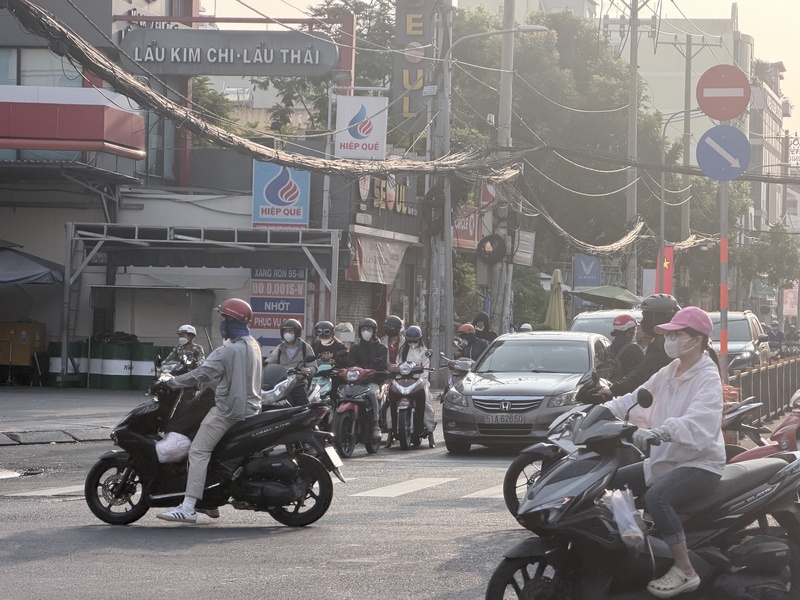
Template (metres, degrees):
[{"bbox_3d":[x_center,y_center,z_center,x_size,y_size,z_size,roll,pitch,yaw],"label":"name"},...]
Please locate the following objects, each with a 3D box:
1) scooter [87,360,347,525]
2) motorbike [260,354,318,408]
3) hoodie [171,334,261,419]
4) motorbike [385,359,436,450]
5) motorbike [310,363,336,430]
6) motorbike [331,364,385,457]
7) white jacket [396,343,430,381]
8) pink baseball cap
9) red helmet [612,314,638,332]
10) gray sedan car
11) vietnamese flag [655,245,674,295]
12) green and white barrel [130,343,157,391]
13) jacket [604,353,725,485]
[{"bbox_3d":[-1.315,1.068,16.650,1.870,1.130,0.690,1,-1,1],"label":"scooter"},{"bbox_3d":[-1.110,1.226,25.800,0.700,1.110,1.900,0,-1,29],"label":"motorbike"},{"bbox_3d":[-1.305,0.555,16.600,0.620,0.620,0.520,0,-1,6],"label":"hoodie"},{"bbox_3d":[0.145,1.297,28.900,0.680,1.090,1.900,0,-1,6],"label":"motorbike"},{"bbox_3d":[-0.960,1.320,28.800,0.700,1.100,1.880,0,-1,-3],"label":"motorbike"},{"bbox_3d":[-0.400,1.267,27.000,0.690,1.070,1.900,0,-1,16],"label":"motorbike"},{"bbox_3d":[0.160,0.820,29.000,0.460,0.510,0.380,0,-1,6],"label":"white jacket"},{"bbox_3d":[1.178,0.090,9.600,0.260,0.130,0.180,1,-1,-26],"label":"pink baseball cap"},{"bbox_3d":[2.345,0.250,24.200,0.280,0.180,0.230,1,-1,-37],"label":"red helmet"},{"bbox_3d":[1.870,1.130,29.200,1.850,1.470,4.920,0,-1,14],"label":"gray sedan car"},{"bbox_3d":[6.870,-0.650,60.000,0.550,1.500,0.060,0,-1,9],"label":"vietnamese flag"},{"bbox_3d":[-4.925,1.272,44.000,0.590,0.890,0.590,0,-1,0],"label":"green and white barrel"},{"bbox_3d":[1.105,0.495,9.600,0.440,0.560,0.490,1,-1,-33],"label":"jacket"}]

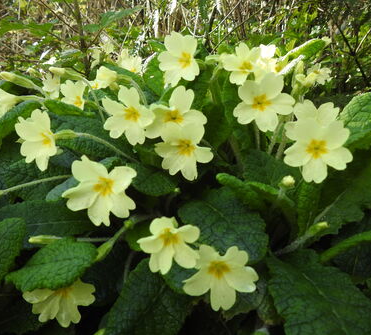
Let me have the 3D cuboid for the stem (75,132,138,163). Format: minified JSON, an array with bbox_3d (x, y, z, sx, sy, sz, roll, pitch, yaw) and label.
[{"bbox_3d":[-0.047,-0.013,0.187,0.046,0.006,0.004,24,0,-23],"label":"stem"}]

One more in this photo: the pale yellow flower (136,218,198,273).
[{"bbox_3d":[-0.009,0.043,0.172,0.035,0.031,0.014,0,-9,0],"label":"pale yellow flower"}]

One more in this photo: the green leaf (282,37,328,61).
[{"bbox_3d":[0.101,-0.101,0.265,0.040,0.018,0.020,0,23,0],"label":"green leaf"}]

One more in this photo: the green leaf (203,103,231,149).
[{"bbox_3d":[0.021,-0.032,0.213,0.025,0.038,0.010,2,-11,6],"label":"green leaf"}]

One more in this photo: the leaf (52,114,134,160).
[{"bbox_3d":[-0.056,-0.018,0.190,0.052,0.025,0.030,0,23,0],"label":"leaf"}]

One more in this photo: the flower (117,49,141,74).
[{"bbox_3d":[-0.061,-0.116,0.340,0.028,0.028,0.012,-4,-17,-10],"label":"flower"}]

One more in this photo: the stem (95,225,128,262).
[{"bbox_3d":[-0.035,0.036,0.146,0.006,0.025,0.006,42,-9,0],"label":"stem"}]

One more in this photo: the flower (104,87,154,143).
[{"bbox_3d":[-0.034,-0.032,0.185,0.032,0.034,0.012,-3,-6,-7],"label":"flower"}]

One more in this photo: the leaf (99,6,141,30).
[{"bbox_3d":[-0.075,-0.173,0.360,0.048,0.018,0.012,-39,-6,-12],"label":"leaf"}]

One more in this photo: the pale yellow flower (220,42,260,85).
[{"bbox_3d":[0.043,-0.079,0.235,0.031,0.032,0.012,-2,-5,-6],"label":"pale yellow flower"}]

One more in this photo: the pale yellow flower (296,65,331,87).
[{"bbox_3d":[0.120,-0.086,0.290,0.032,0.020,0.018,-11,53,-28],"label":"pale yellow flower"}]

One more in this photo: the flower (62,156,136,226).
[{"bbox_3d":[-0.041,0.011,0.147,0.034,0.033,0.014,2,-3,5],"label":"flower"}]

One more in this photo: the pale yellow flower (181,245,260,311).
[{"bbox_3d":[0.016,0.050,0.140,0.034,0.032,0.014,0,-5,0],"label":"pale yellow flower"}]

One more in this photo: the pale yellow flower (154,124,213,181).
[{"bbox_3d":[-0.001,-0.009,0.186,0.034,0.033,0.013,0,7,0],"label":"pale yellow flower"}]

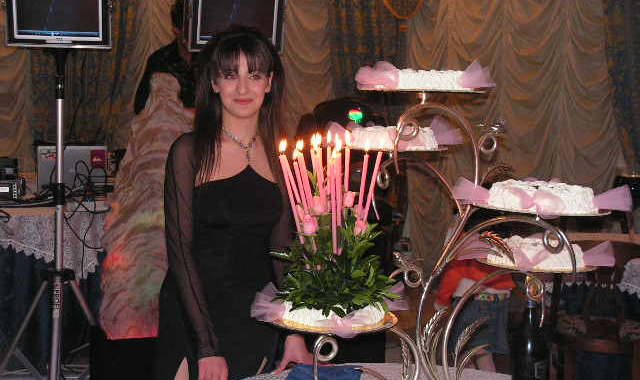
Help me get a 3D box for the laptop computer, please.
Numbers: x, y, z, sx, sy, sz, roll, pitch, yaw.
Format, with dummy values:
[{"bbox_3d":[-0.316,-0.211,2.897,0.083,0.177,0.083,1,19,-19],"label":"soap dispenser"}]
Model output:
[{"bbox_3d":[-1.263,-0.114,5.869,0.337,0.245,0.290,1,6,-6],"label":"laptop computer"}]

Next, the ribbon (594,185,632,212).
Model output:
[{"bbox_3d":[0.695,0.020,2.670,0.085,0.066,0.080,0,6,-19],"label":"ribbon"}]

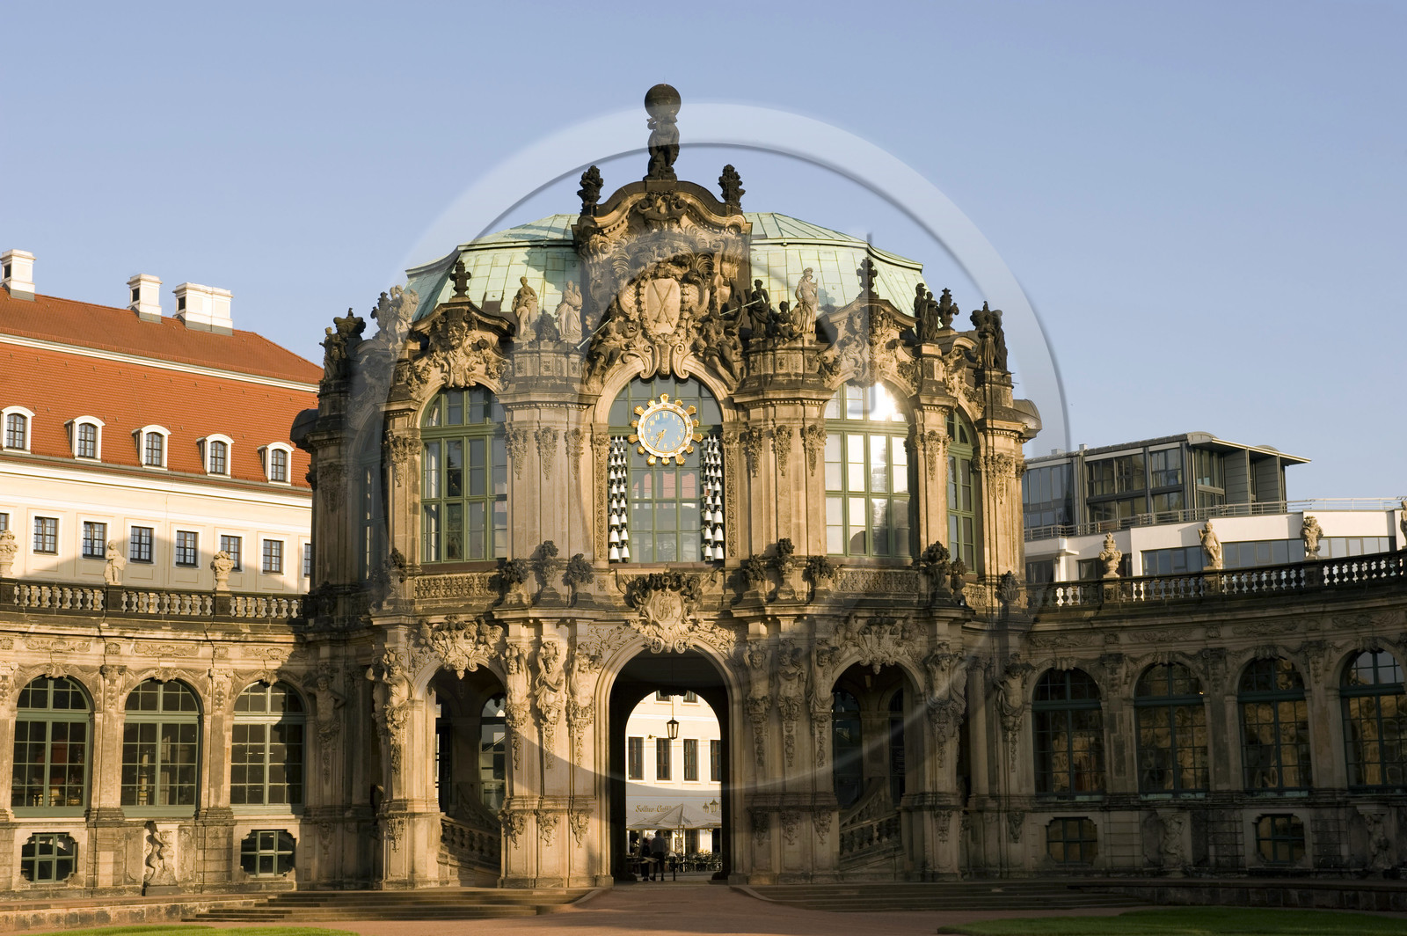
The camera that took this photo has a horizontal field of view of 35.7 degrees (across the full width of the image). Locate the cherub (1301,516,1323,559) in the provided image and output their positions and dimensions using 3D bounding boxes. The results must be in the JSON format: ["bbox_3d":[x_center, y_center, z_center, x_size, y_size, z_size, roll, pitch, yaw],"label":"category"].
[{"bbox_3d":[17.999,2.063,64.633,0.655,1.341,0.655,7,-12,-42],"label":"cherub"}]

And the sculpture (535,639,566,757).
[{"bbox_3d":[-4.637,6.974,66.369,0.898,3.534,0.750,-1,-9,0],"label":"sculpture"}]

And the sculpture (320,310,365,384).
[{"bbox_3d":[-12.231,-4.094,74.200,1.250,2.350,1.000,-9,-13,37],"label":"sculpture"}]

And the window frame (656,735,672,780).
[{"bbox_3d":[-2.225,16.322,122.985,0.250,2.420,1.120,-9,-13,42],"label":"window frame"}]

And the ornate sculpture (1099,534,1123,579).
[{"bbox_3d":[12.846,2.787,68.885,0.684,1.427,0.684,-6,-11,32],"label":"ornate sculpture"}]

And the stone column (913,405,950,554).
[{"bbox_3d":[7.231,0.423,69.359,0.777,4.511,0.700,4,-10,-28],"label":"stone column"}]

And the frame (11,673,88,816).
[{"bbox_3d":[-21.340,9.069,71.527,2.450,4.370,0.320,8,-13,-42],"label":"frame"}]

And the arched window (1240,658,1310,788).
[{"bbox_3d":[18.580,8.365,71.138,2.250,4.200,0.320,-9,-12,41],"label":"arched window"}]

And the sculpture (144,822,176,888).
[{"bbox_3d":[-17.475,12.437,70.297,0.900,2.080,0.700,5,-11,-33],"label":"sculpture"}]

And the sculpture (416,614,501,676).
[{"bbox_3d":[-7.575,5.545,67.900,2.635,1.842,0.600,-4,-10,15],"label":"sculpture"}]

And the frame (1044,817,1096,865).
[{"bbox_3d":[11.553,11.691,68.609,1.628,1.394,0.200,-6,-10,29],"label":"frame"}]

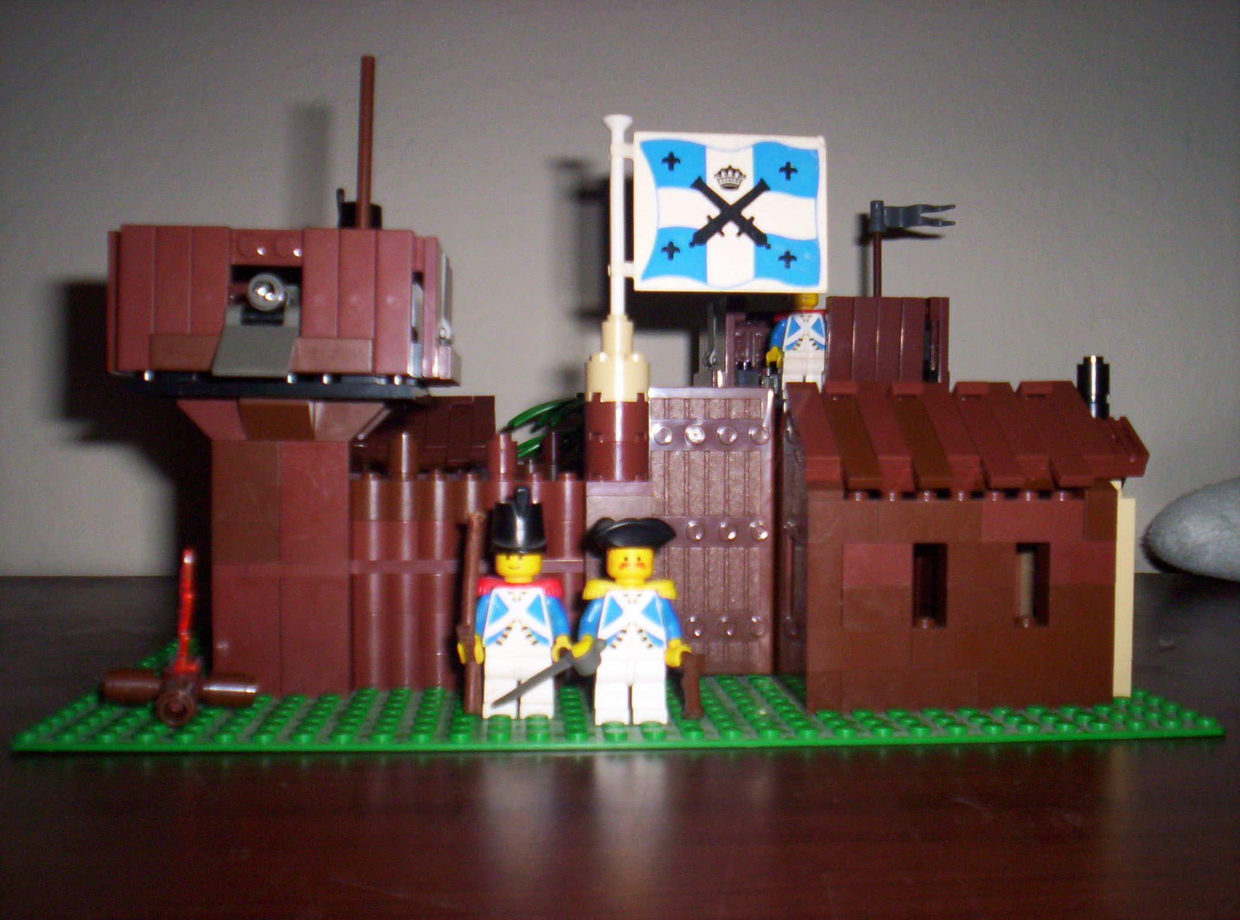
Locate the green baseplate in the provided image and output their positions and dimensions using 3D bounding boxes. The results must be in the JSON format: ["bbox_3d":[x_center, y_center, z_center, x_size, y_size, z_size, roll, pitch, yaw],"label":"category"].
[{"bbox_3d":[-0.006,0.056,0.399,0.256,0.003,0.256,0,1,-4],"label":"green baseplate"}]

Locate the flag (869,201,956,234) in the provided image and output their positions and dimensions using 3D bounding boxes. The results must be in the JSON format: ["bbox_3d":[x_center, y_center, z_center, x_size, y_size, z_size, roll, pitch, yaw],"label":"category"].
[{"bbox_3d":[0.107,-0.089,0.482,0.031,0.011,0.005,0,1,-4],"label":"flag"}]

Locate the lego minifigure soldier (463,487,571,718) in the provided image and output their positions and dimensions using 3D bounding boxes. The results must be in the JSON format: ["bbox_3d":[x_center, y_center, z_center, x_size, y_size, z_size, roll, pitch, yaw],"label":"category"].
[{"bbox_3d":[-0.023,0.032,0.296,0.024,0.051,0.015,0,1,-4],"label":"lego minifigure soldier"}]

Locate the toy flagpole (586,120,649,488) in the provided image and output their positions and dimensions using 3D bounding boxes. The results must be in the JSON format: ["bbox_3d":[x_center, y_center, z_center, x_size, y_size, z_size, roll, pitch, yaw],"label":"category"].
[{"bbox_3d":[-0.001,-0.041,0.333,0.016,0.093,0.016,0,1,-4],"label":"toy flagpole"}]

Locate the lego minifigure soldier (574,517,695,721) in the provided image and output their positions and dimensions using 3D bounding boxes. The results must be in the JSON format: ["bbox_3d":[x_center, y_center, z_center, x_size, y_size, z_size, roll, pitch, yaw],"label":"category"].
[{"bbox_3d":[0.003,0.035,0.290,0.025,0.045,0.017,0,1,-4],"label":"lego minifigure soldier"}]

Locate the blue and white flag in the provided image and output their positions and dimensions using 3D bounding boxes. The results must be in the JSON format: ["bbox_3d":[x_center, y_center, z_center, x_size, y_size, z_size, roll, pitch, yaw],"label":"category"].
[{"bbox_3d":[0.028,-0.063,0.337,0.050,0.040,0.003,0,1,-8],"label":"blue and white flag"}]

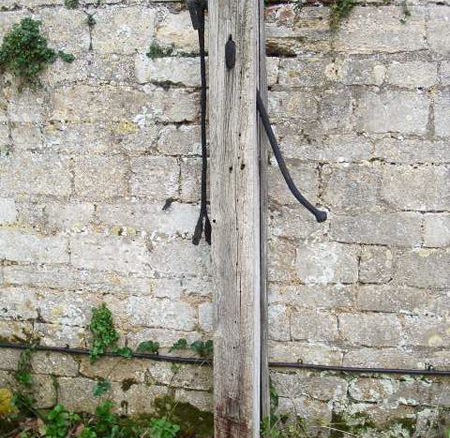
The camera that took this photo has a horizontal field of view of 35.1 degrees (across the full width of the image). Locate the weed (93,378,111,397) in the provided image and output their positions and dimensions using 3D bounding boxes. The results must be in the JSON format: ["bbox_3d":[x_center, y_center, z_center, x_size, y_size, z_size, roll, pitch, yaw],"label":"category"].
[{"bbox_3d":[-0.508,0.694,2.926,0.068,0.074,0.030,2,12,8],"label":"weed"}]

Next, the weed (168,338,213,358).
[{"bbox_3d":[-0.150,0.560,3.103,0.182,0.059,0.070,1,9,8],"label":"weed"}]

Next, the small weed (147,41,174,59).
[{"bbox_3d":[-0.265,-0.695,2.932,0.101,0.065,0.070,1,9,8],"label":"small weed"}]

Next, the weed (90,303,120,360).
[{"bbox_3d":[-0.531,0.500,3.138,0.112,0.232,0.090,1,9,8],"label":"weed"}]

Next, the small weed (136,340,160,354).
[{"bbox_3d":[-0.307,0.511,2.851,0.090,0.043,0.040,2,12,8],"label":"small weed"}]

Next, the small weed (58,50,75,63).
[{"bbox_3d":[-0.669,-0.686,3.003,0.052,0.054,0.045,1,9,8],"label":"small weed"}]

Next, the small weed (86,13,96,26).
[{"bbox_3d":[-0.558,-0.834,2.973,0.032,0.044,0.030,1,9,8],"label":"small weed"}]

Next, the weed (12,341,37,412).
[{"bbox_3d":[-0.833,0.663,2.953,0.067,0.278,0.060,2,12,8],"label":"weed"}]

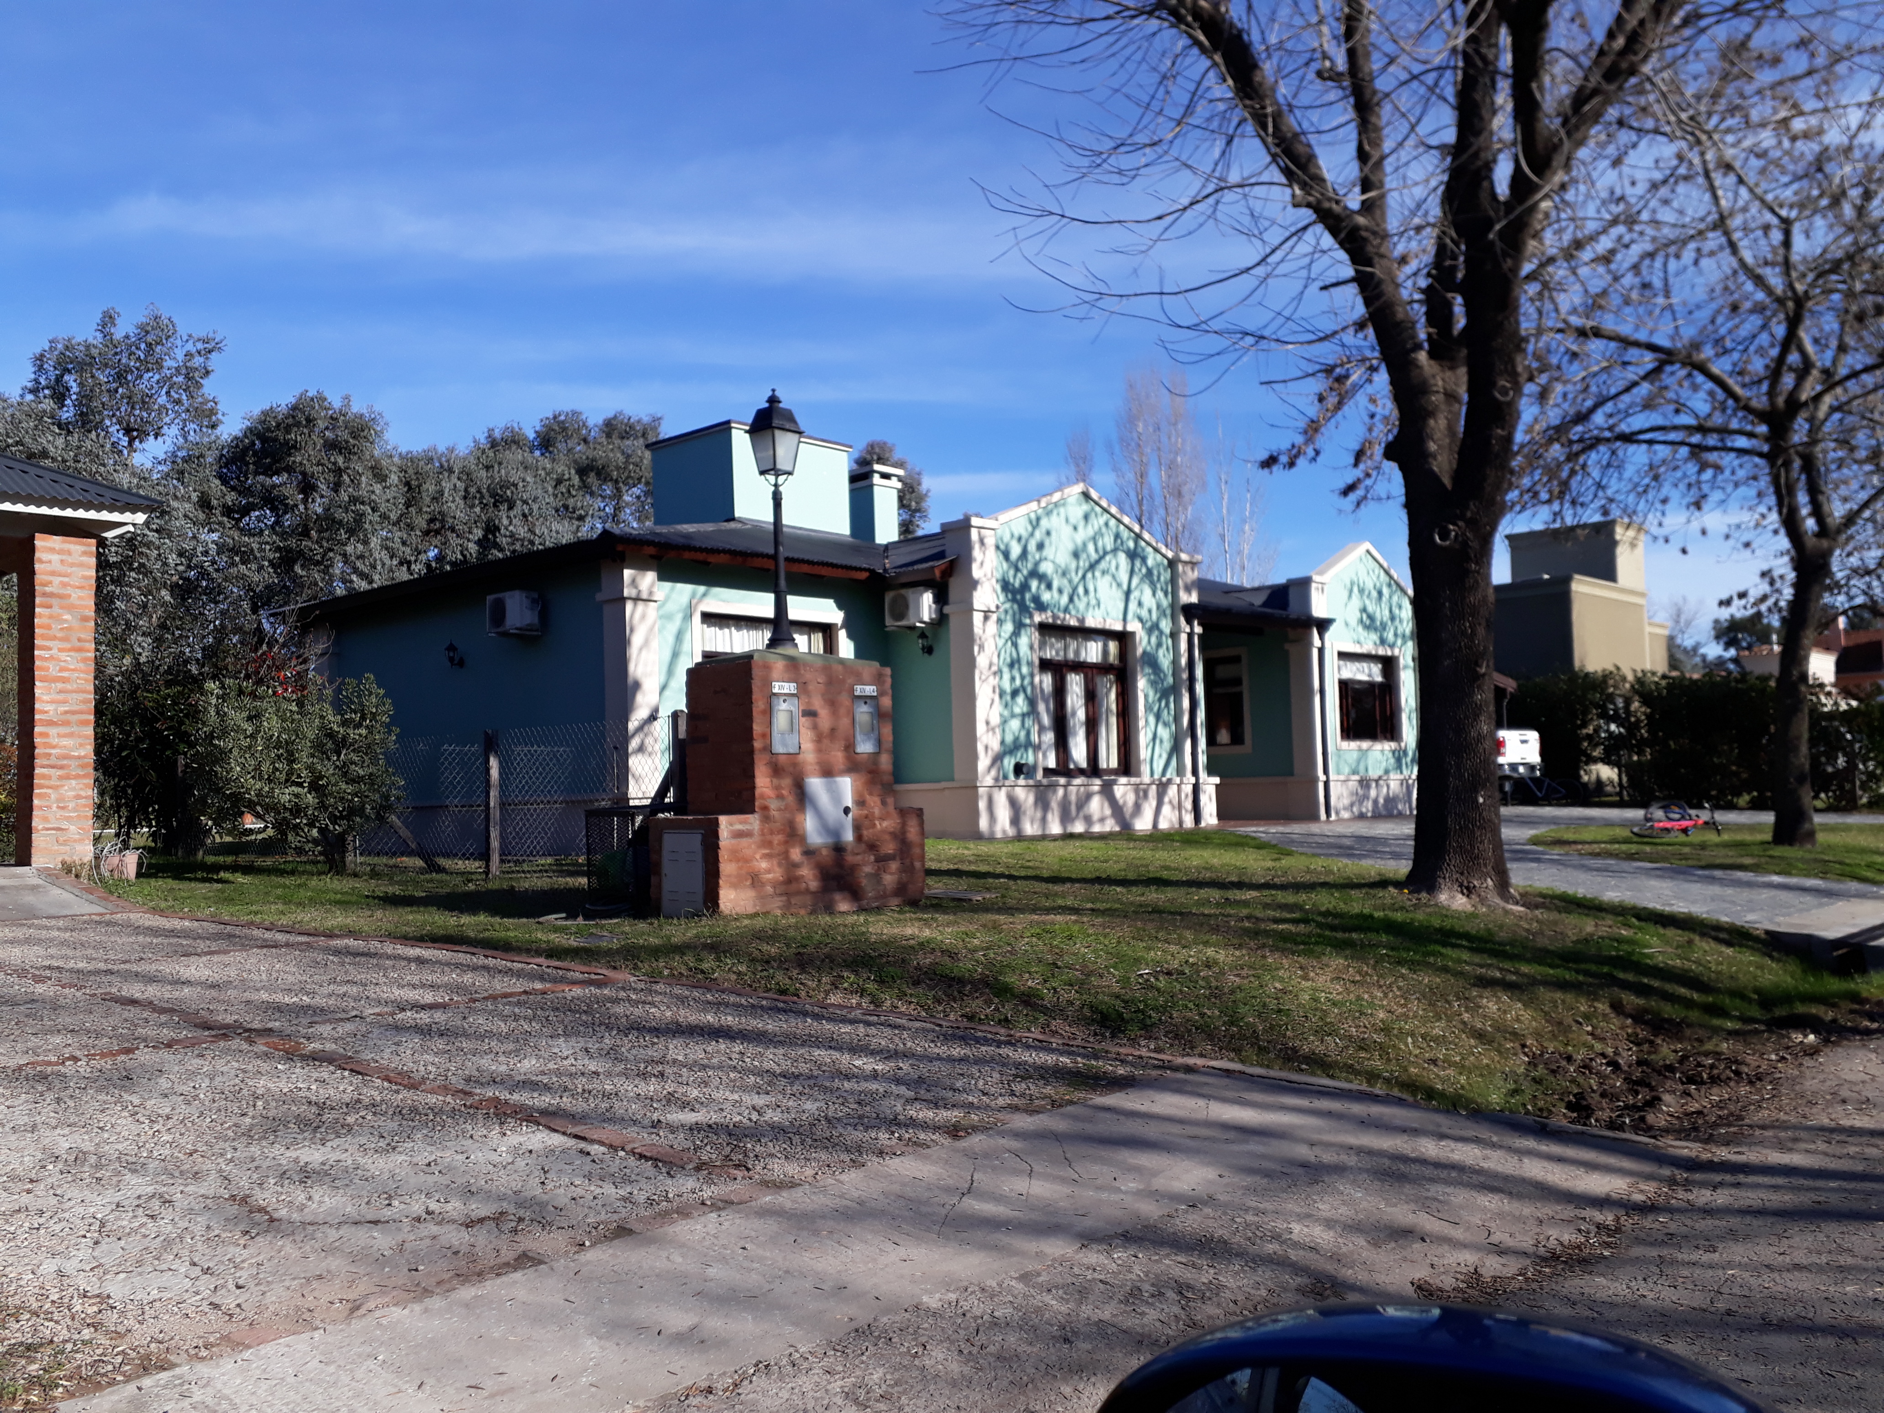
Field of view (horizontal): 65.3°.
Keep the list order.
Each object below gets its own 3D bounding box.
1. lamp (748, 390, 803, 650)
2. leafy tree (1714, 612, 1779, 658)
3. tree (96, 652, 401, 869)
[{"bbox_3d":[-1.029,-1.178,9.300,0.260,1.630,0.260,-5,-5,43],"label":"lamp"},{"bbox_3d":[32.070,-0.196,57.795,4.800,7.000,4.800,-3,-4,29],"label":"leafy tree"},{"bbox_3d":[-6.010,0.464,12.700,2.450,1.850,2.000,0,-4,-25],"label":"tree"}]

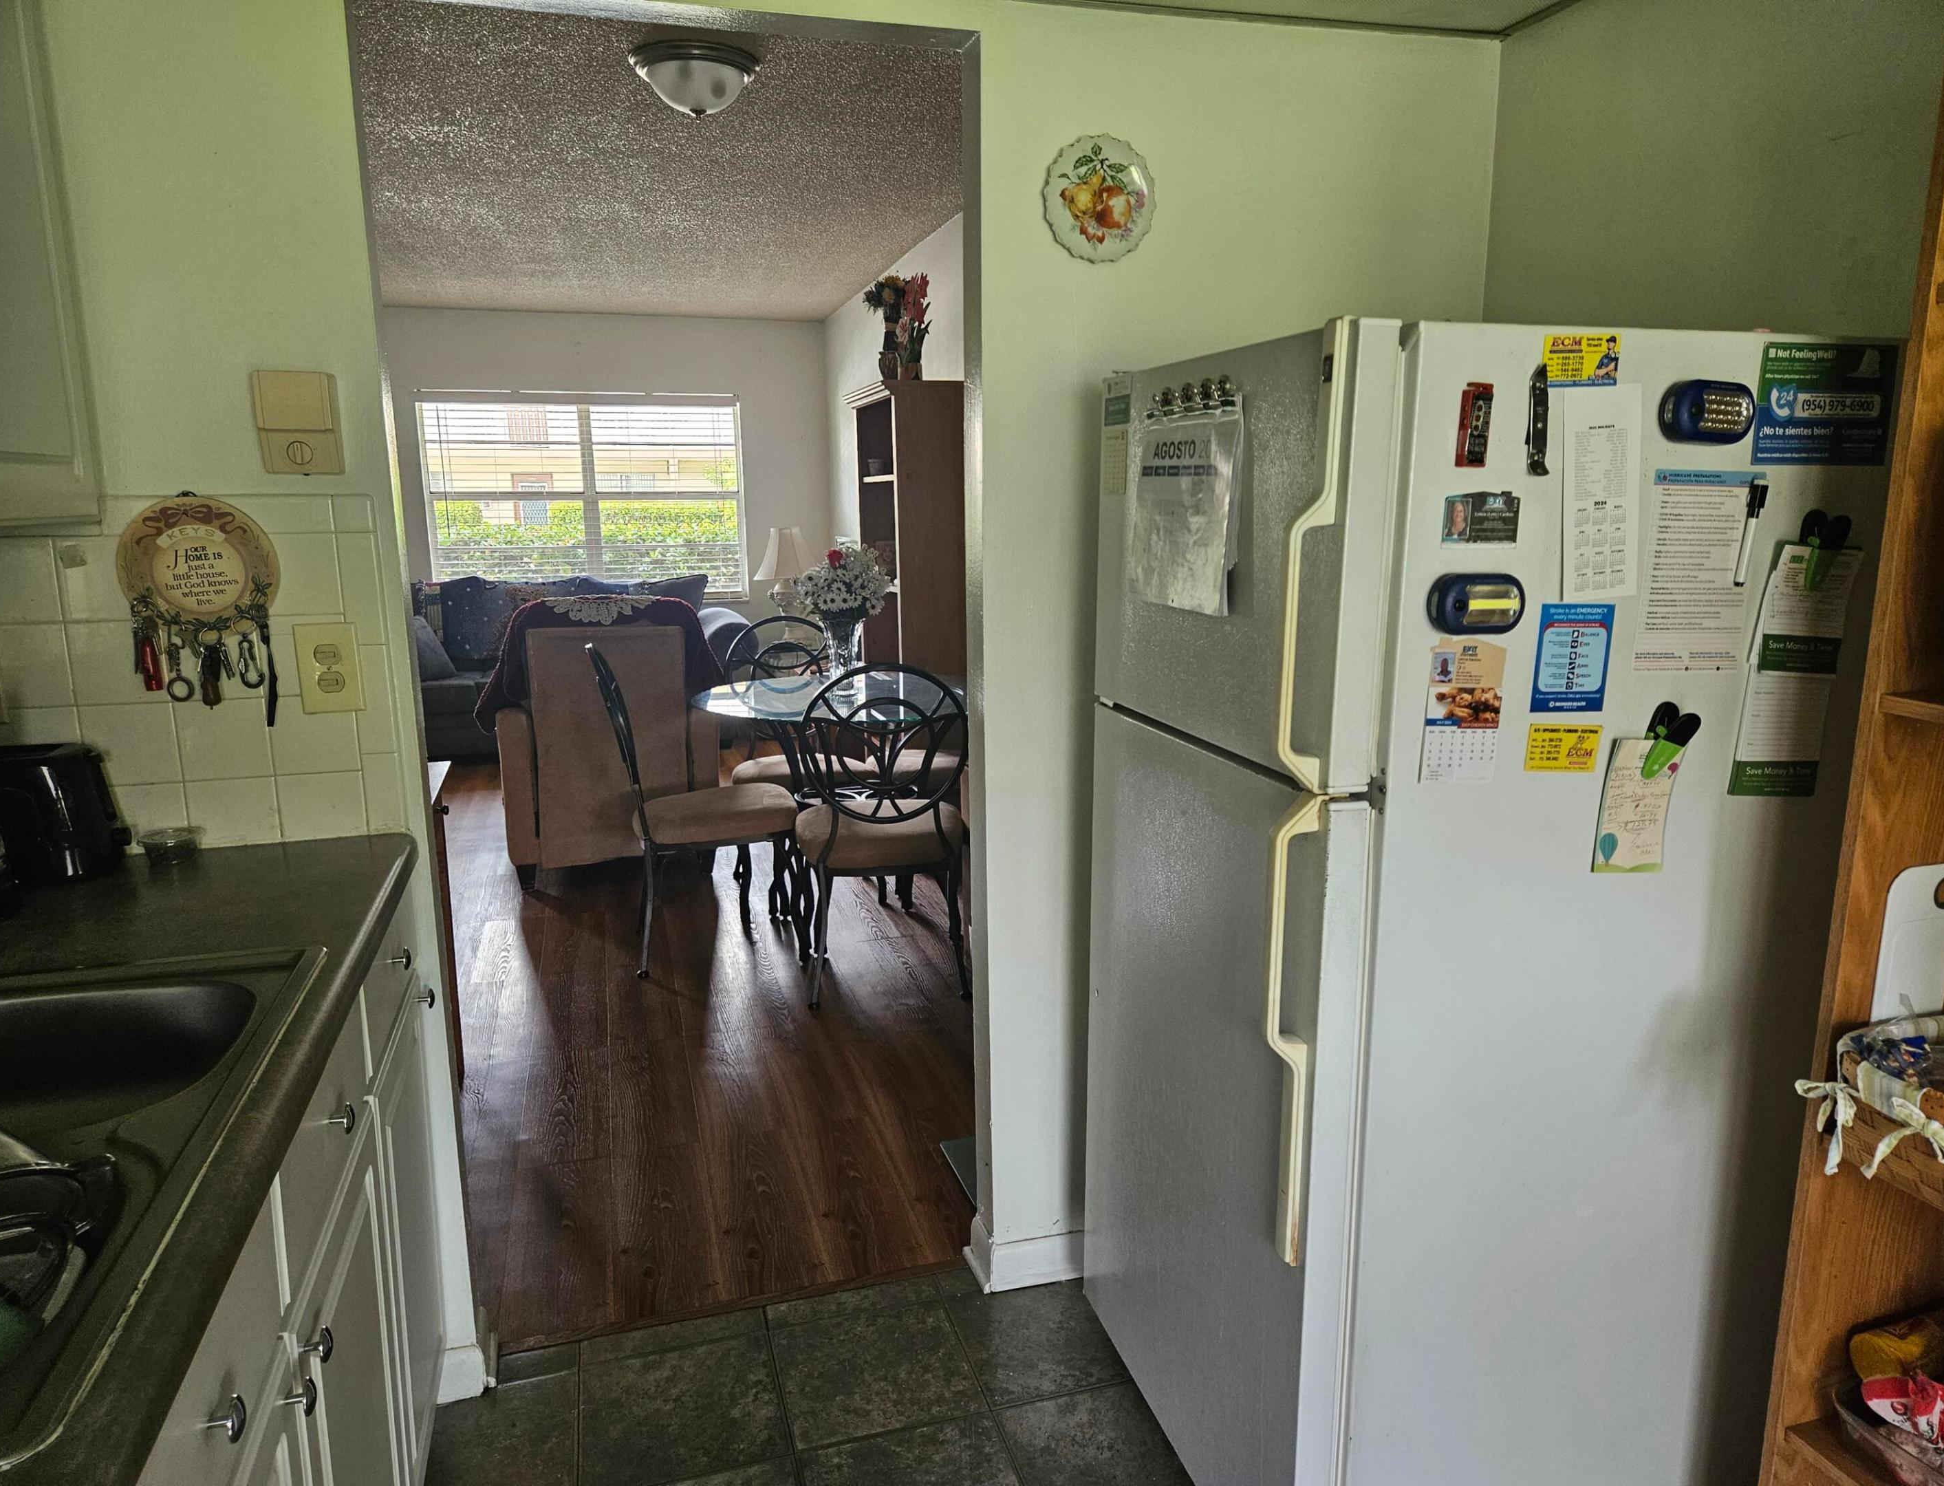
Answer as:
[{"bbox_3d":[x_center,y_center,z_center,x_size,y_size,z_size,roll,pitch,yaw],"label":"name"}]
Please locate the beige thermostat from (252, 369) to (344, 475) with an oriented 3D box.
[{"bbox_3d":[-0.877,-0.416,1.718,0.096,0.129,0.031,-4,12,-16],"label":"beige thermostat"}]

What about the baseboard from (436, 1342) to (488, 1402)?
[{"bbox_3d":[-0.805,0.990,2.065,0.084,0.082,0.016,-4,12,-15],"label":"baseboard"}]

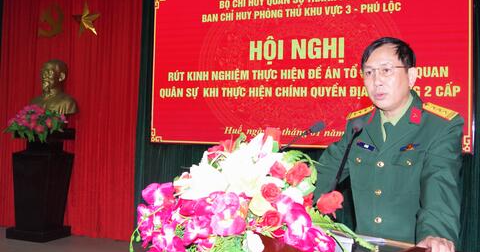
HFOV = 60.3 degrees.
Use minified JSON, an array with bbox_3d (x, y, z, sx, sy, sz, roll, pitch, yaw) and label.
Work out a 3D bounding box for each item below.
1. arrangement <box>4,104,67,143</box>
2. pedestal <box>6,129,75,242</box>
[{"bbox_3d":[-2.409,-0.038,4.795,0.580,0.410,0.380,1,-1,17],"label":"arrangement"},{"bbox_3d":[-2.376,0.680,4.940,0.520,1.260,0.460,1,-1,17],"label":"pedestal"}]

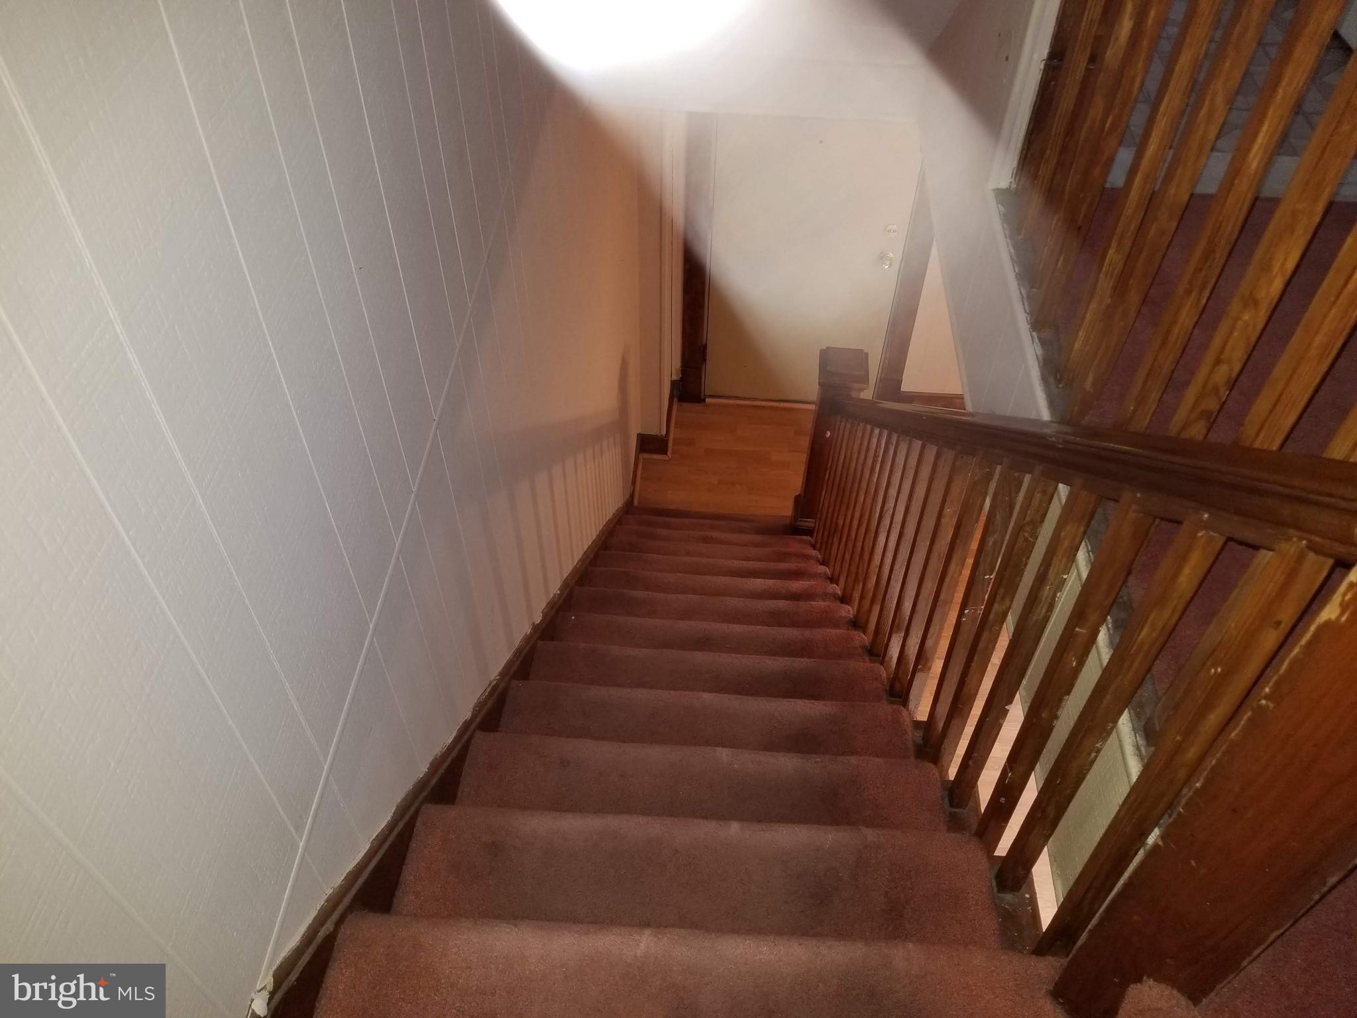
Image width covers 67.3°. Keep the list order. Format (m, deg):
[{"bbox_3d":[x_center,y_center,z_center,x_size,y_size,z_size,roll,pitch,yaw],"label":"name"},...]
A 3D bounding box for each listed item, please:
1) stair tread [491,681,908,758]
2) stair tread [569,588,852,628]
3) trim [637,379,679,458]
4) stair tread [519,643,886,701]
[{"bbox_3d":[0.047,0.498,2.075,0.841,0.059,0.262,3,46,2],"label":"stair tread"},{"bbox_3d":[0.086,0.373,2.991,0.841,0.059,0.262,3,46,2],"label":"stair tread"},{"bbox_3d":[-0.109,-0.497,5.537,0.176,0.148,0.492,3,46,2],"label":"trim"},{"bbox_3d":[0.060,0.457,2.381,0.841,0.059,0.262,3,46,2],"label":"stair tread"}]

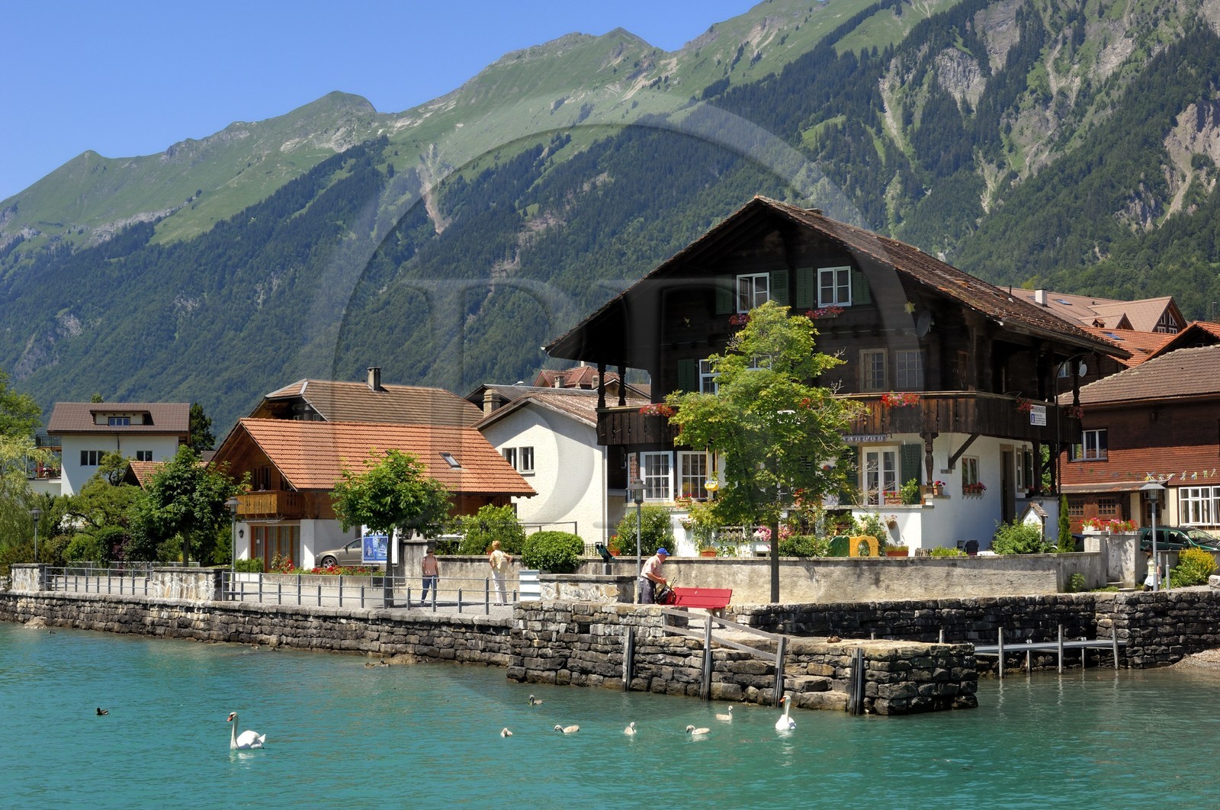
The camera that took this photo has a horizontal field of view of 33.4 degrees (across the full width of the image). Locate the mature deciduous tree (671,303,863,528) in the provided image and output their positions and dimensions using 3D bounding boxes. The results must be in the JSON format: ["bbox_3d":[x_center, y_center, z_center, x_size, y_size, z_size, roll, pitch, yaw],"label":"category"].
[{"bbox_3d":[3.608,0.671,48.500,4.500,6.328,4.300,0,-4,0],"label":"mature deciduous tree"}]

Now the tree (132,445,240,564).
[{"bbox_3d":[-13.326,3.671,63.993,3.400,4.700,3.300,0,-4,0],"label":"tree"}]

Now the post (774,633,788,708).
[{"bbox_3d":[3.239,5.041,38.439,0.170,1.330,0.160,8,-7,-32],"label":"post"}]

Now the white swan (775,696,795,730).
[{"bbox_3d":[2.542,4.481,29.617,0.320,0.510,0.640,-2,-4,20],"label":"white swan"}]

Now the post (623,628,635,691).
[{"bbox_3d":[0.357,4.771,38.000,0.170,1.200,0.160,2,-4,27],"label":"post"}]

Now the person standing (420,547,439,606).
[{"bbox_3d":[-4.949,4.689,55.500,0.520,1.583,0.420,-1,-4,9],"label":"person standing"}]

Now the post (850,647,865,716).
[{"bbox_3d":[4.417,4.948,36.301,0.170,1.220,0.220,7,-8,-32],"label":"post"}]

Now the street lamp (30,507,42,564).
[{"bbox_3d":[-20.604,5.165,73.004,0.480,2.980,0.480,0,-4,0],"label":"street lamp"}]

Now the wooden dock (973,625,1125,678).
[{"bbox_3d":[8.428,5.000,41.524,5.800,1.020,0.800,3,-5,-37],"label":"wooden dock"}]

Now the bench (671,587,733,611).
[{"bbox_3d":[1.767,4.114,41.428,1.660,0.820,0.560,-4,-5,43],"label":"bench"}]

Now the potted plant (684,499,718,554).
[{"bbox_3d":[2.712,3.635,60.500,1.000,1.680,0.850,-2,-5,25],"label":"potted plant"}]

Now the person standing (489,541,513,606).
[{"bbox_3d":[-2.858,4.383,52.957,0.540,1.690,0.380,2,-4,-30],"label":"person standing"}]

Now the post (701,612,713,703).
[{"bbox_3d":[1.664,4.348,34.909,0.160,1.470,0.160,2,-5,-35],"label":"post"}]

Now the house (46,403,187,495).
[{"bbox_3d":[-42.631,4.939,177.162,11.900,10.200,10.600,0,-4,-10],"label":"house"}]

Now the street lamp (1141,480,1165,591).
[{"bbox_3d":[13.417,3.500,50.013,0.600,3.300,0.600,0,-4,0],"label":"street lamp"}]

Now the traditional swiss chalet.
[{"bbox_3d":[7.598,-0.414,64.446,14.454,10.727,12.672,-2,-4,30],"label":"traditional swiss chalet"}]

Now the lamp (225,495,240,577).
[{"bbox_3d":[-12.178,4.631,65.584,0.570,3.300,0.570,0,-4,0],"label":"lamp"}]

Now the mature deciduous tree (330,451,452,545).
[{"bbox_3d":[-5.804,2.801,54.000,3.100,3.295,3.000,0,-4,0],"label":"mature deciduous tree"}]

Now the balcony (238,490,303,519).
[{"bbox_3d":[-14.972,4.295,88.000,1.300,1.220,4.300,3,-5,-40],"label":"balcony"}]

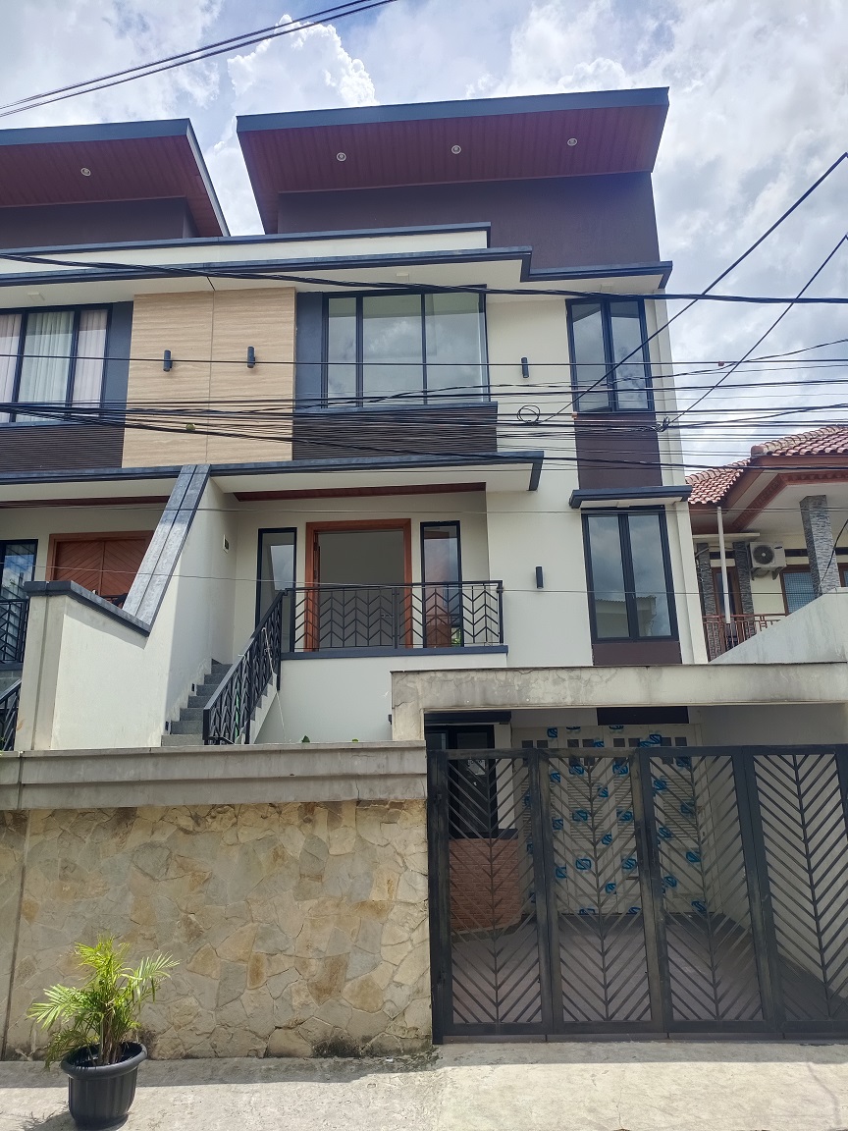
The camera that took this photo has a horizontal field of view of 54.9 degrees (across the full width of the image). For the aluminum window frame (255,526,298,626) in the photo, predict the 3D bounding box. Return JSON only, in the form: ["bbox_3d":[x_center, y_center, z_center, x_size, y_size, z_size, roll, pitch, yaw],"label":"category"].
[{"bbox_3d":[-2.204,0.466,12.221,0.598,2.130,0.100,-2,-14,3],"label":"aluminum window frame"}]

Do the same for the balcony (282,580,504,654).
[{"bbox_3d":[-0.411,0.711,11.323,3.049,0.922,0.060,-2,-14,3],"label":"balcony"}]

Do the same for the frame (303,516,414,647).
[{"bbox_3d":[-0.967,0.425,12.169,1.604,2.254,0.140,-2,-14,3],"label":"frame"}]

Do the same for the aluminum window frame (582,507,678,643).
[{"bbox_3d":[2.890,0.121,11.513,1.199,1.960,0.100,-2,-14,3],"label":"aluminum window frame"}]

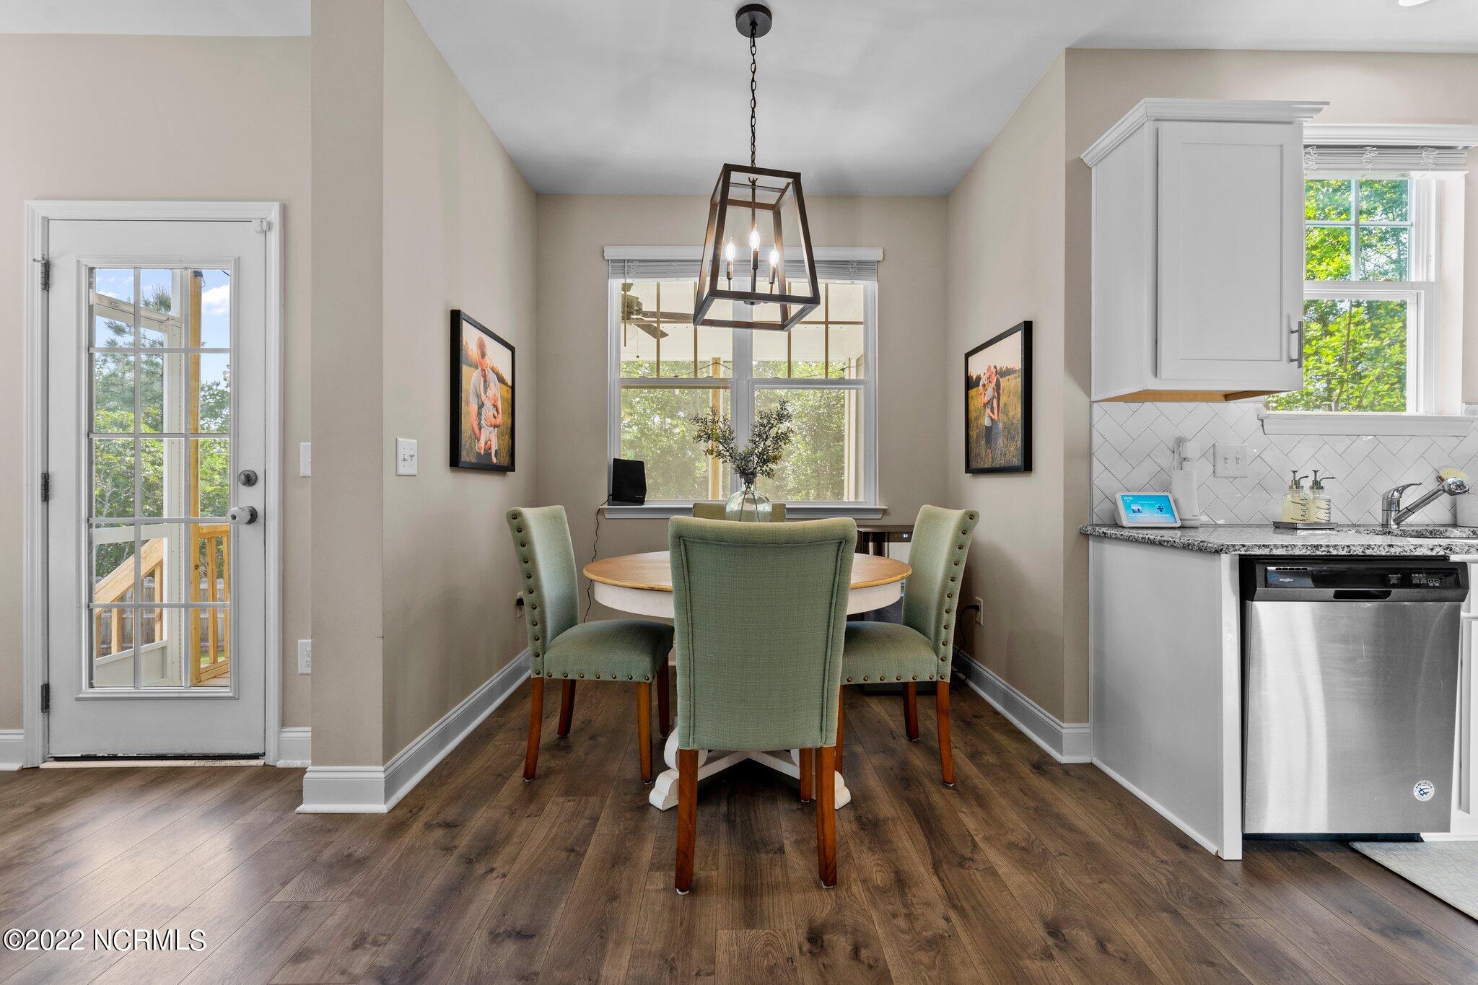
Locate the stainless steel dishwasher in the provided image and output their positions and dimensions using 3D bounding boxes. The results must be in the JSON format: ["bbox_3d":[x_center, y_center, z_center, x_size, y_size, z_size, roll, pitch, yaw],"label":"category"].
[{"bbox_3d":[1.720,0.591,1.899,0.607,0.853,0.610,0,1,-1],"label":"stainless steel dishwasher"}]

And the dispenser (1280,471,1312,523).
[{"bbox_3d":[2.044,0.018,2.101,0.076,0.190,0.090,0,0,-4],"label":"dispenser"}]

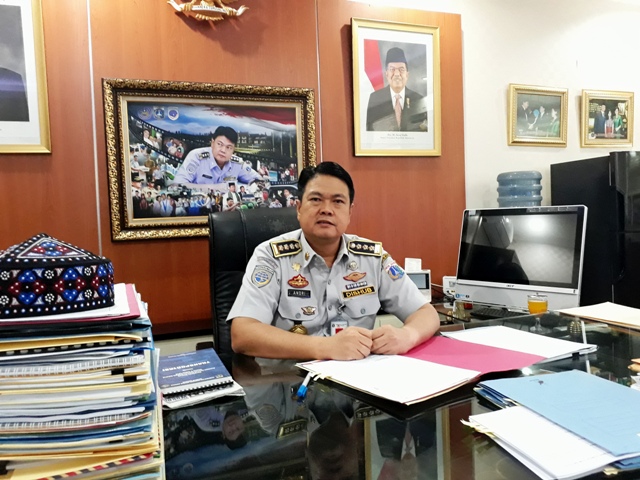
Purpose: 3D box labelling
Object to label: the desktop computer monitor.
[{"bbox_3d":[0.891,0.073,2.223,0.135,0.445,0.570,4,-2,-40],"label":"desktop computer monitor"}]

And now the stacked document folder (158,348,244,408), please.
[{"bbox_3d":[-0.309,0.300,1.082,0.190,0.035,0.308,-3,2,-24],"label":"stacked document folder"}]

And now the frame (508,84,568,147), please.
[{"bbox_3d":[1.511,-0.851,3.449,0.505,0.410,0.035,-3,6,-19],"label":"frame"}]

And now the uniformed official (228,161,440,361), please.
[{"bbox_3d":[0.086,0.407,1.392,0.633,1.273,0.610,-3,2,-19],"label":"uniformed official"}]

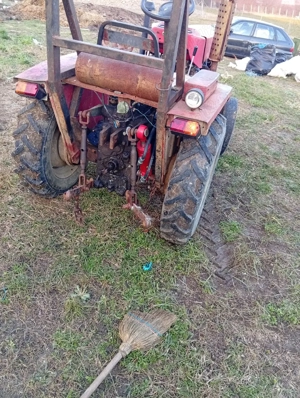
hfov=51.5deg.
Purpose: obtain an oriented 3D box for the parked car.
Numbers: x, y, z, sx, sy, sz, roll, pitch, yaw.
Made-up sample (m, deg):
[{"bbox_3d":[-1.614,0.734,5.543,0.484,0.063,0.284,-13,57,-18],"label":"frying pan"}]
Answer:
[{"bbox_3d":[3.743,-6.631,12.760,4.100,1.400,1.680,15,34,11],"label":"parked car"}]

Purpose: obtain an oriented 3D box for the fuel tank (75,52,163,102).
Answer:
[{"bbox_3d":[-0.185,-0.779,1.976,0.628,0.178,0.178,17,35,13],"label":"fuel tank"}]

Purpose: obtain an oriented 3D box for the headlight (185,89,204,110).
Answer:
[{"bbox_3d":[0.251,-0.554,1.736,0.101,0.111,0.076,17,35,13],"label":"headlight"}]

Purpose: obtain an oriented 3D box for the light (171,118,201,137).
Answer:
[{"bbox_3d":[0.201,-0.398,1.746,0.152,0.084,0.081,17,15,13],"label":"light"}]

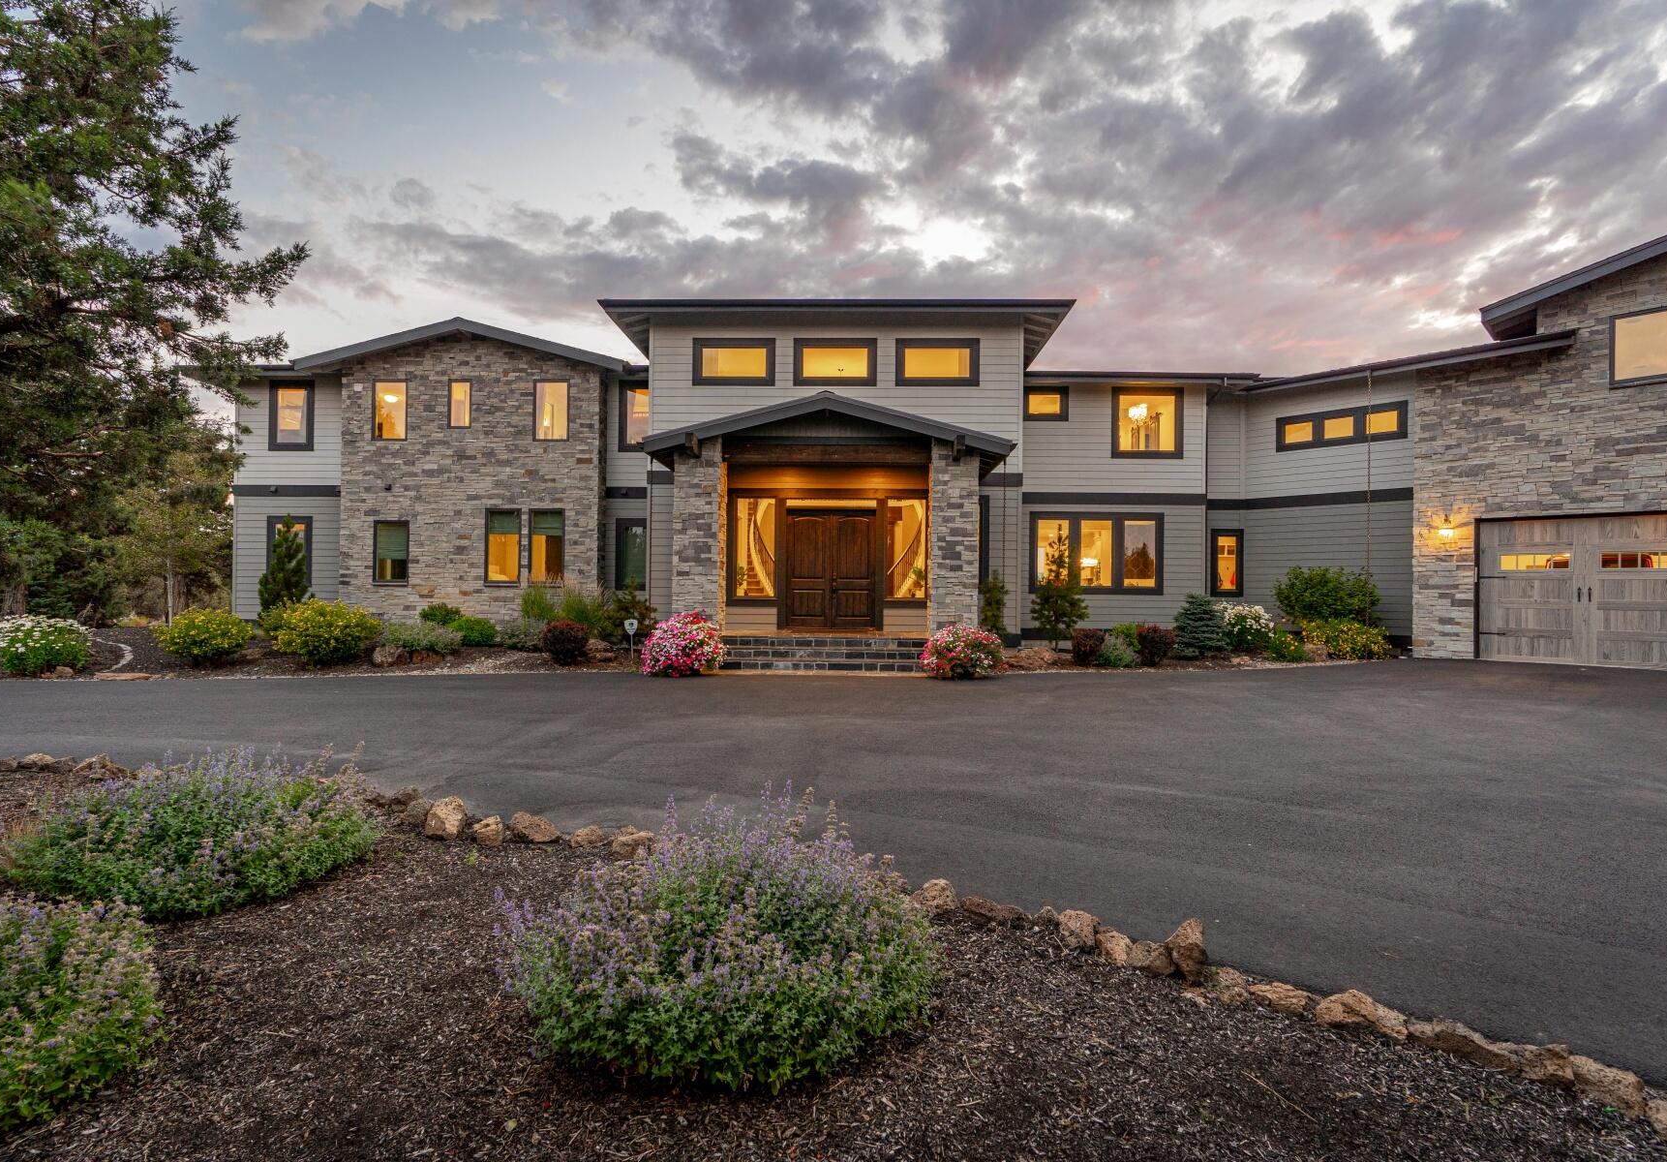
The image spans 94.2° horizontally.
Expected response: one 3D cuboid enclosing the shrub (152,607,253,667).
[{"bbox_3d":[-10.800,0.910,13.260,1.300,0.930,1.250,1,0,-39],"label":"shrub"}]

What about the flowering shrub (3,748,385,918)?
[{"bbox_3d":[-2.950,1.100,3.700,1.360,0.540,1.320,0,0,0],"label":"flowering shrub"}]

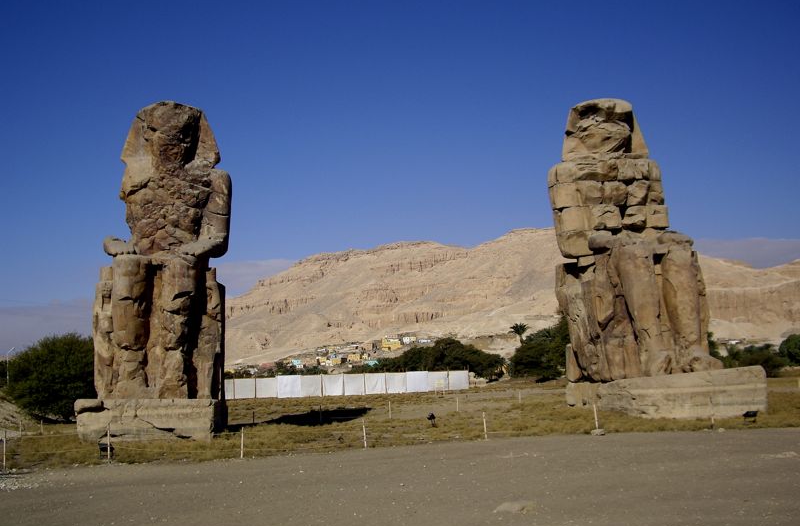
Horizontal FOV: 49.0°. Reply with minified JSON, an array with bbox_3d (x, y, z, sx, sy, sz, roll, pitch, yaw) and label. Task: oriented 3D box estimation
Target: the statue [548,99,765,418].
[{"bbox_3d":[11.659,-0.988,42.111,5.860,15.930,9.970,-1,-8,-9],"label":"statue"}]

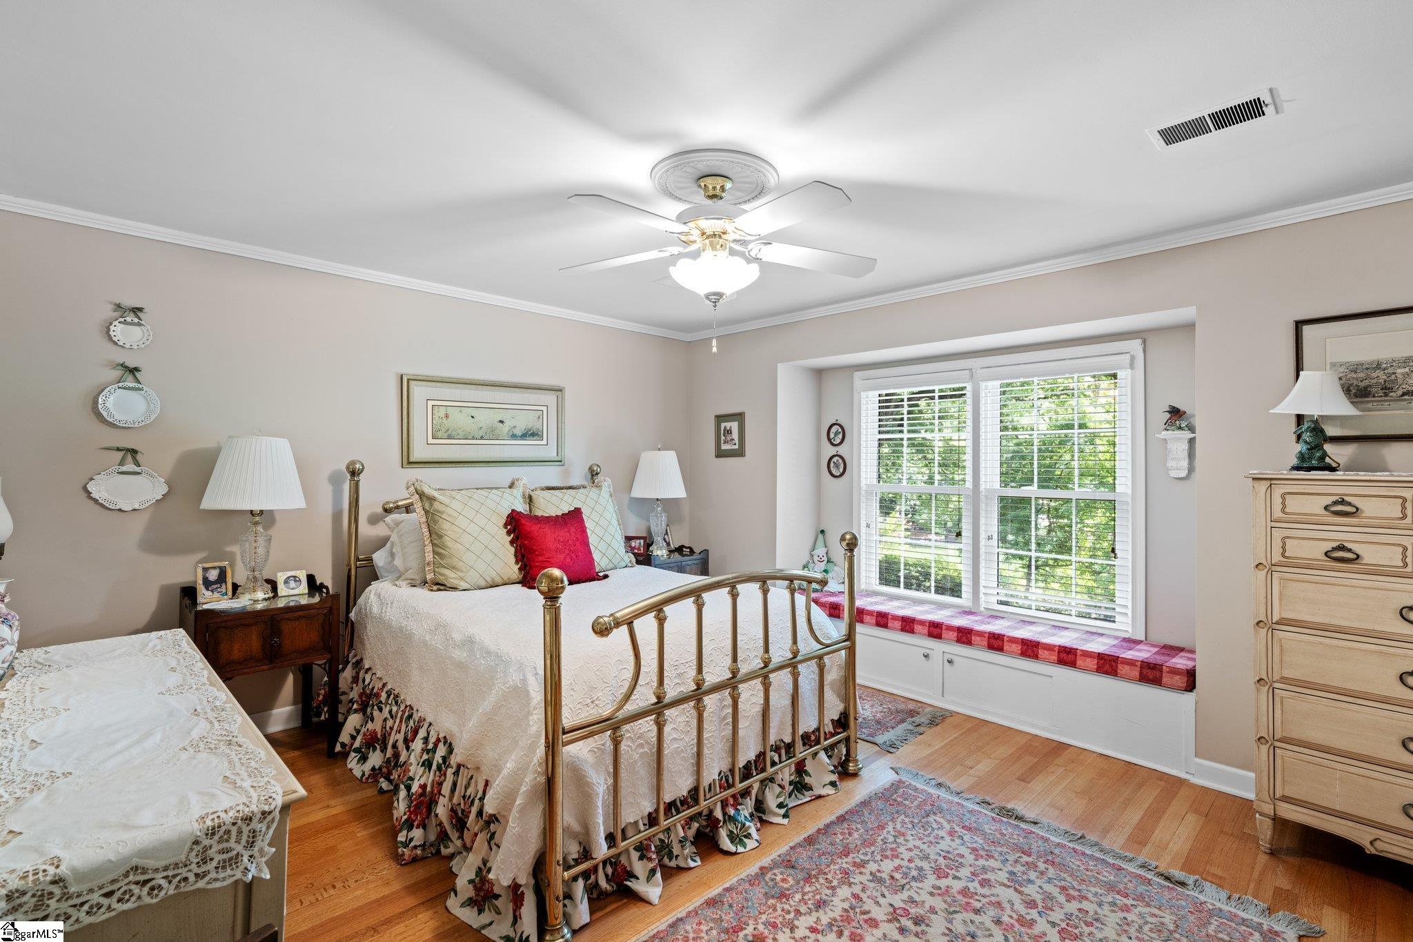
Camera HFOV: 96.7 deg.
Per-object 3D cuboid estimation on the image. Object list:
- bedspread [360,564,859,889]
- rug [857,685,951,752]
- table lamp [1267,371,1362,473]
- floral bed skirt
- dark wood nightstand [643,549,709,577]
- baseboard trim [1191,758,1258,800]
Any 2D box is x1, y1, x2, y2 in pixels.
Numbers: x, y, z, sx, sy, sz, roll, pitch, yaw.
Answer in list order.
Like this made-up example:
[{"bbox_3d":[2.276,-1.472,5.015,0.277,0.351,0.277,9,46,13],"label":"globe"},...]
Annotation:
[{"bbox_3d":[-0.622,0.889,3.081,1.660,0.620,1.980,0,1,-44],"label":"bedspread"},{"bbox_3d":[0.684,1.348,3.761,0.660,0.012,1.300,0,1,-44],"label":"rug"},{"bbox_3d":[2.237,-0.184,2.318,0.250,0.370,0.250,0,1,-44],"label":"table lamp"},{"bbox_3d":[-0.584,1.139,3.001,1.710,0.429,2.112,0,1,-44],"label":"floral bed skirt"},{"bbox_3d":[-0.333,0.944,4.511,0.528,0.796,0.457,0,1,-44],"label":"dark wood nightstand"},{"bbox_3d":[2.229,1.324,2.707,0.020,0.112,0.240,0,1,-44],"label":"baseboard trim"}]

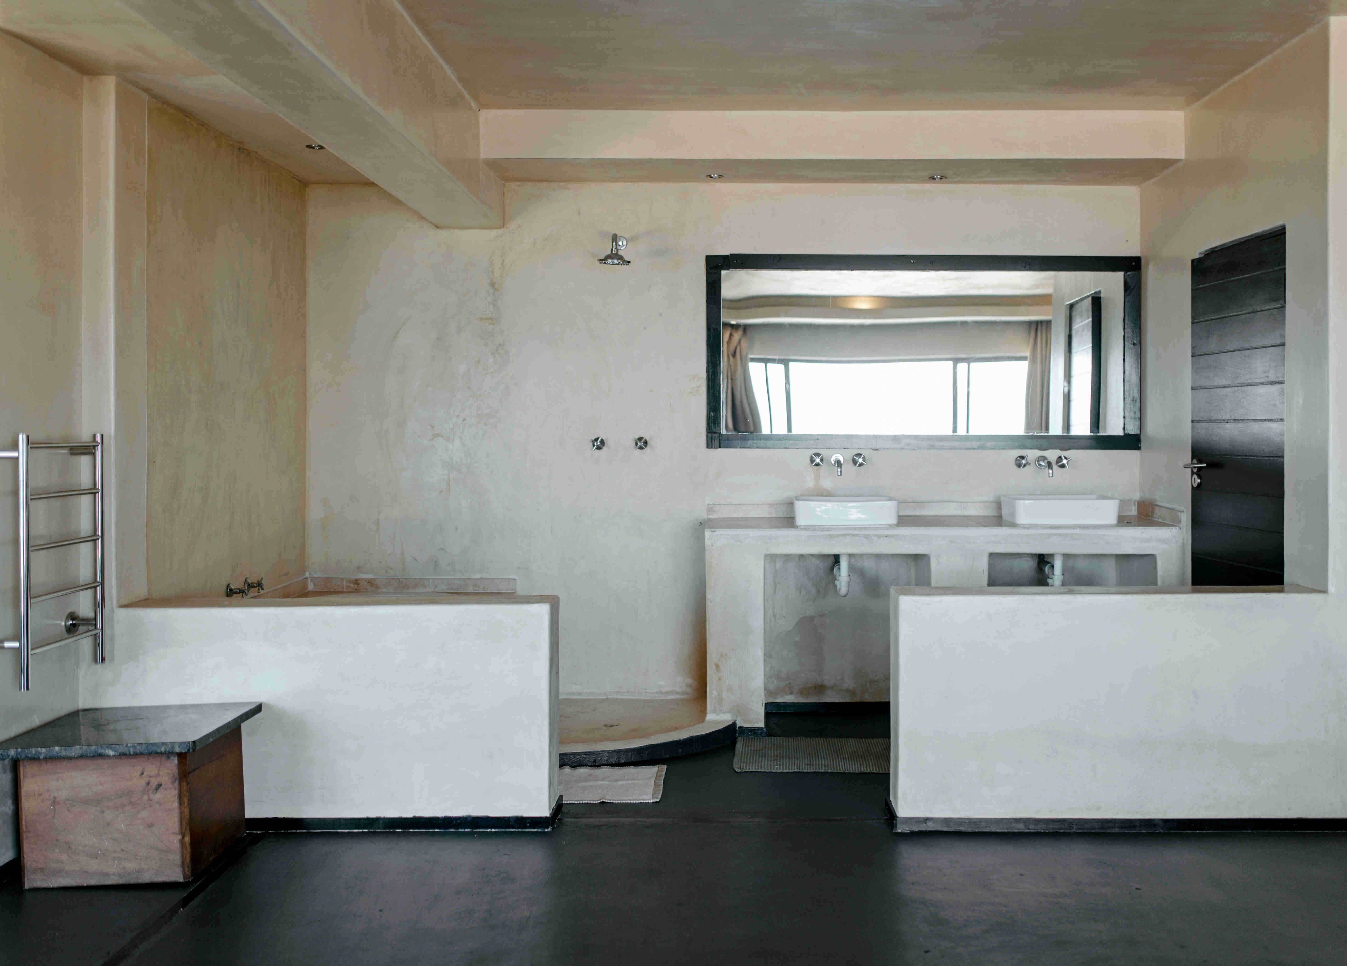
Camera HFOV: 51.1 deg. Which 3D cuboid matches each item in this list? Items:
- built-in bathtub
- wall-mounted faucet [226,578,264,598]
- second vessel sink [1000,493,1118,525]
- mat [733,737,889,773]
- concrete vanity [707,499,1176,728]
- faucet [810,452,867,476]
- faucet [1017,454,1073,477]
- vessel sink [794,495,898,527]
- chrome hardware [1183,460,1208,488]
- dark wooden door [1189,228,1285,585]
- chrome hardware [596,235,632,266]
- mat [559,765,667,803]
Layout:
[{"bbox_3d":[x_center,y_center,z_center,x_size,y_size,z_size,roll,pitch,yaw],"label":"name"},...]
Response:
[{"bbox_3d":[-1.110,0.712,5.490,1.480,0.740,1.950,0,2,2],"label":"built-in bathtub"},{"bbox_3d":[-1.645,0.405,5.451,0.075,0.060,0.260,0,2,1],"label":"wall-mounted faucet"},{"bbox_3d":[1.672,0.122,6.120,0.445,0.110,0.320,0,2,1],"label":"second vessel sink"},{"bbox_3d":[0.665,1.053,5.510,0.840,0.012,0.570,0,2,1],"label":"mat"},{"bbox_3d":[1.128,0.587,6.110,1.980,0.900,0.530,0,2,1],"label":"concrete vanity"},{"bbox_3d":[0.742,-0.084,6.290,0.245,0.110,0.165,0,2,1],"label":"faucet"},{"bbox_3d":[1.656,-0.076,6.290,0.245,0.110,0.165,0,2,1],"label":"faucet"},{"bbox_3d":[0.765,0.125,6.360,0.450,0.120,0.380,0,2,2],"label":"vessel sink"},{"bbox_3d":[2.075,-0.036,5.610,0.065,0.115,0.120,0,2,-1],"label":"chrome hardware"},{"bbox_3d":[2.125,0.100,5.280,0.045,1.980,0.820,0,2,-2],"label":"dark wooden door"},{"bbox_3d":[-0.249,-1.013,6.180,0.143,0.140,0.350,0,2,1],"label":"chrome hardware"},{"bbox_3d":[-0.410,1.090,5.130,0.750,0.012,0.520,0,2,1],"label":"mat"}]

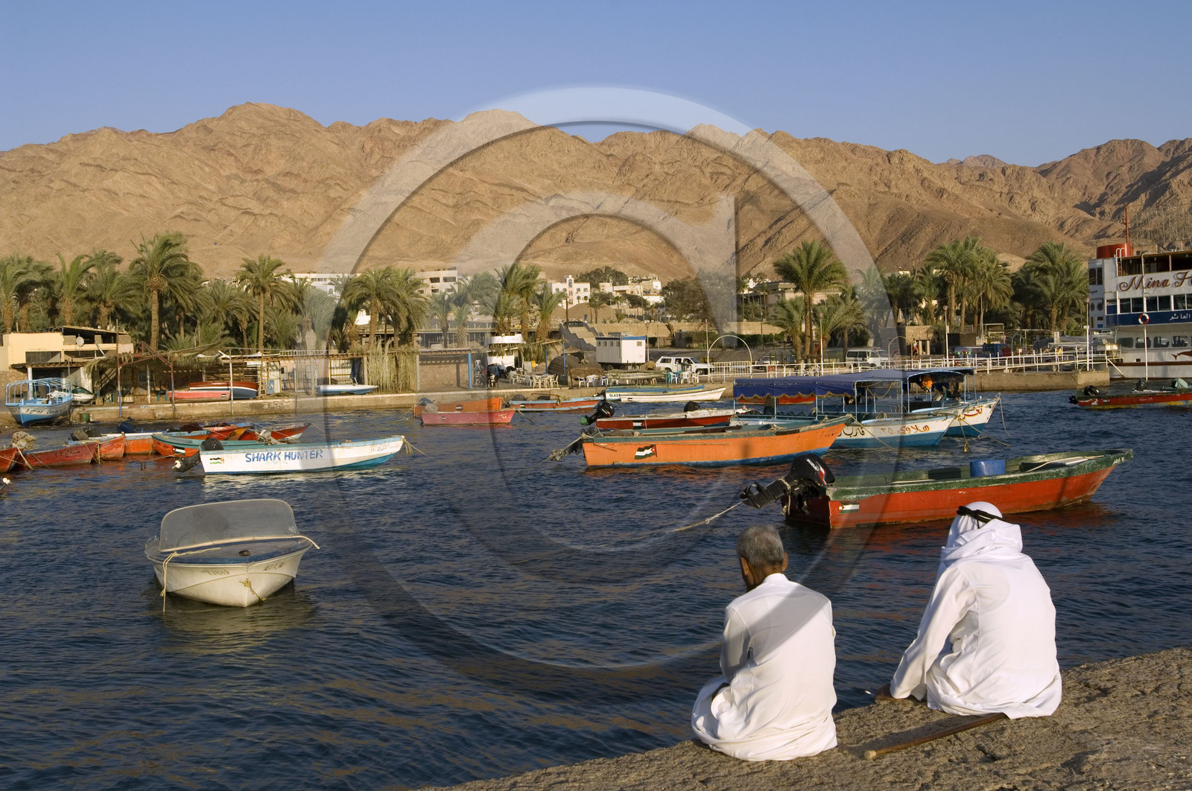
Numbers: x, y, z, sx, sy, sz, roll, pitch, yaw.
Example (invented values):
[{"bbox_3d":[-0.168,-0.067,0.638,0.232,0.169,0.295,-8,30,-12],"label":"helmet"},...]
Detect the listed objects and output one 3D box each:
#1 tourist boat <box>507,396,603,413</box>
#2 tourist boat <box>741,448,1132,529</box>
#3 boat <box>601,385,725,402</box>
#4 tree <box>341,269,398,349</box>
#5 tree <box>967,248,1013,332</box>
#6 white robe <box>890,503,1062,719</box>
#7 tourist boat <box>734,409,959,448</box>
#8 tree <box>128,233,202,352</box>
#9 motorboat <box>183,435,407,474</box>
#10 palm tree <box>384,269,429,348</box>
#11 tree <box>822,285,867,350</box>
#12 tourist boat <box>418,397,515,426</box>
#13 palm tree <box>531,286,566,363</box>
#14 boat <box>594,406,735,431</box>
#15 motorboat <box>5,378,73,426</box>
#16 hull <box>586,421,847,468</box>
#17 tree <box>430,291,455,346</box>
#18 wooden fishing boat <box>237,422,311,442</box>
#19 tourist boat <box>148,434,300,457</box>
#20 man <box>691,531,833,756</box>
[{"bbox_3d":[-2.230,0.461,71.000,5.200,0.900,1.600,-2,2,6],"label":"tourist boat"},{"bbox_3d":[5.468,1.301,19.712,7.350,1.100,1.600,-2,2,-24],"label":"tourist boat"},{"bbox_3d":[4.277,-0.057,79.500,7.000,1.100,1.900,-2,2,7],"label":"boat"},{"bbox_3d":[-16.494,-5.297,93.885,4.400,7.900,4.400,0,2,0],"label":"tree"},{"bbox_3d":[47.399,-12.367,155.000,5.600,10.800,5.600,-2,2,0],"label":"tree"},{"bbox_3d":[1.577,0.898,5.389,0.580,0.890,0.620,-1,2,-27],"label":"white robe"},{"bbox_3d":[6.488,0.844,34.300,5.900,1.150,1.750,-1,2,17],"label":"tourist boat"},{"bbox_3d":[-36.815,-7.665,110.000,6.200,12.400,6.200,-2,1,0],"label":"tree"},{"bbox_3d":[-6.929,1.422,29.452,5.150,0.870,1.400,-1,2,0],"label":"motorboat"},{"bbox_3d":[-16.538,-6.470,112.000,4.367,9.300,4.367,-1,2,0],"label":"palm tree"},{"bbox_3d":[27.531,-7.793,142.000,5.332,8.715,5.332,-1,2,0],"label":"tree"},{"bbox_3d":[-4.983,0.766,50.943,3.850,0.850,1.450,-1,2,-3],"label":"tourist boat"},{"bbox_3d":[-3.537,-4.935,96.897,3.000,6.200,3.000,0,2,0],"label":"palm tree"},{"bbox_3d":[2.768,0.781,44.640,5.350,0.850,1.600,-1,2,0],"label":"boat"},{"bbox_3d":[-31.227,0.340,72.500,2.300,2.500,6.500,-2,2,-6],"label":"motorboat"},{"bbox_3d":[2.918,1.148,32.247,6.700,1.120,1.900,-1,2,-18],"label":"hull"},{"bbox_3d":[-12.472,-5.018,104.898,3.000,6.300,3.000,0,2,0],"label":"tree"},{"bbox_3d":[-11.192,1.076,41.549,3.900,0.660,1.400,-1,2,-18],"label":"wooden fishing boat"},{"bbox_3d":[-12.517,1.712,43.500,5.100,0.950,1.700,-2,2,20],"label":"tourist boat"},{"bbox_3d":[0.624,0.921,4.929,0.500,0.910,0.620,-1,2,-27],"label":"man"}]

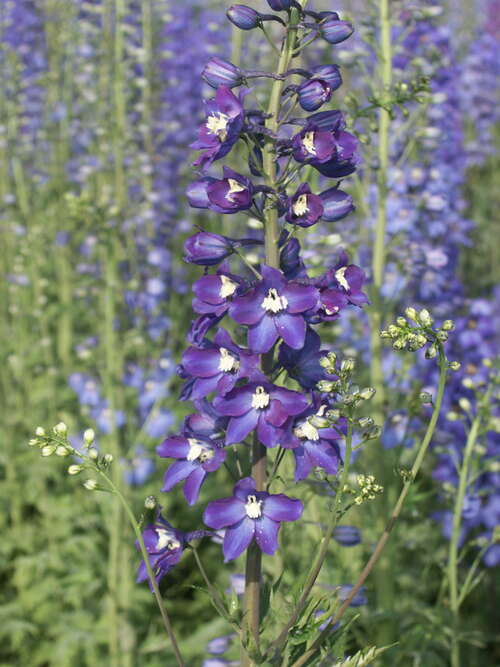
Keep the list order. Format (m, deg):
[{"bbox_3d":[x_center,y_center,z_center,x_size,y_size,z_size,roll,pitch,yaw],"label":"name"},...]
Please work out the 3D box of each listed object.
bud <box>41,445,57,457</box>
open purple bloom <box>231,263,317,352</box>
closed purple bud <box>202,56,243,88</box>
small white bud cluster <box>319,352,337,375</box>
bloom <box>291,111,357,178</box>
[{"bbox_3d":[-0.111,0.064,1.030,0.009,0.006,0.006,-18,11,-12],"label":"bud"},{"bbox_3d":[0.014,-0.014,1.035,0.049,0.048,0.024,0,1,-1],"label":"open purple bloom"},{"bbox_3d":[-0.016,-0.151,1.078,0.023,0.015,0.015,13,4,-12],"label":"closed purple bud"},{"bbox_3d":[0.044,0.017,1.062,0.010,0.013,0.010,0,7,0],"label":"small white bud cluster"},{"bbox_3d":[0.041,-0.105,1.035,0.033,0.037,0.029,-4,4,-30],"label":"bloom"}]

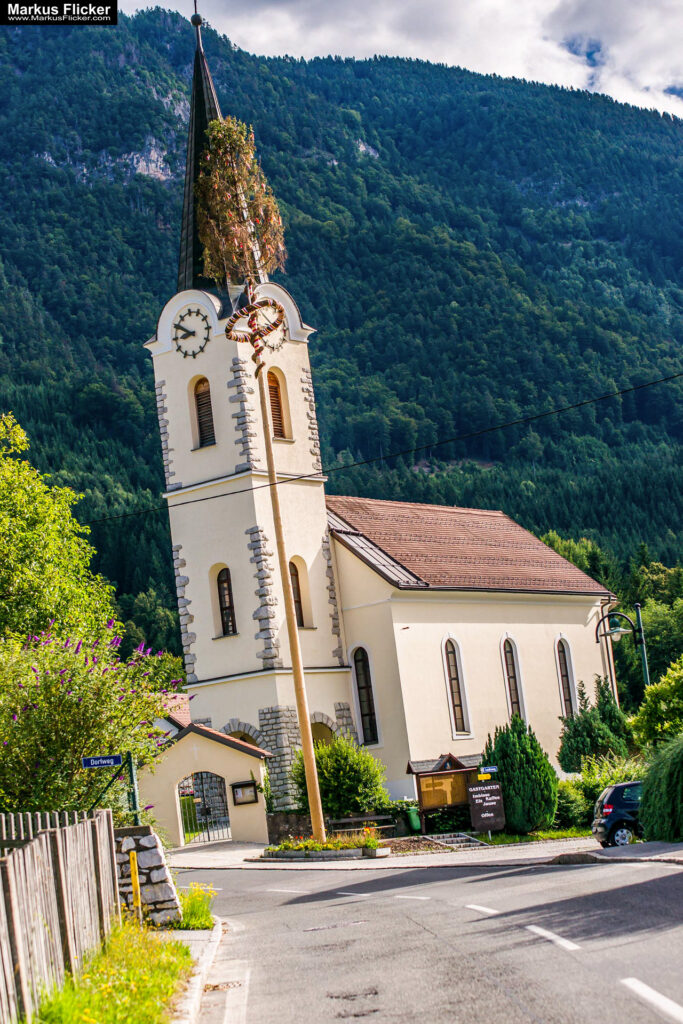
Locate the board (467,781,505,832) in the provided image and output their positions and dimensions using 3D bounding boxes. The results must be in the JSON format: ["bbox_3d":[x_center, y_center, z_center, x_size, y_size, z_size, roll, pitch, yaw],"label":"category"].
[{"bbox_3d":[3.991,8.120,55.000,0.900,1.300,0.080,-7,-9,3],"label":"board"}]

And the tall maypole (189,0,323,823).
[{"bbox_3d":[-1.977,-1.467,59.562,2.500,22.800,2.500,-7,-8,0],"label":"tall maypole"}]

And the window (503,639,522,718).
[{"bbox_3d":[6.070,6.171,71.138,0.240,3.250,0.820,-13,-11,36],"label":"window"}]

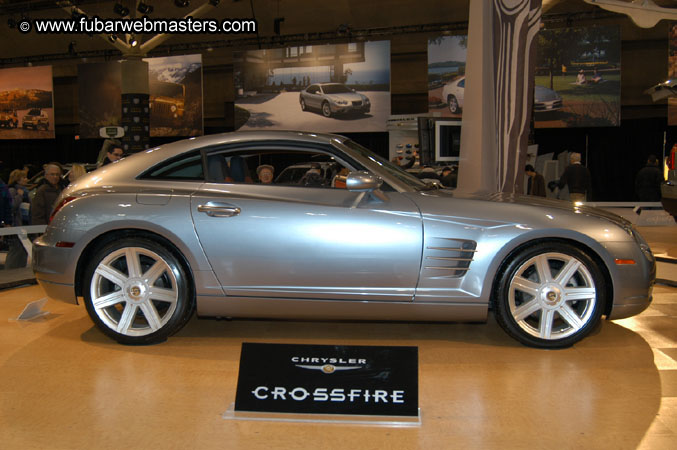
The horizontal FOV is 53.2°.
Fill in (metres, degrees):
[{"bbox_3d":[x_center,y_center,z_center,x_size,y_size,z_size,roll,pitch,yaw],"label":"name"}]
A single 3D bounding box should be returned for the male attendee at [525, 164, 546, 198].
[{"bbox_3d":[3.950,-0.400,13.500,0.420,1.600,0.500,-1,2,-7],"label":"male attendee"}]

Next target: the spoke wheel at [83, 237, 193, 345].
[{"bbox_3d":[-1.186,0.386,4.088,0.660,0.660,0.250,0,3,4],"label":"spoke wheel"}]

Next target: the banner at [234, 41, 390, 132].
[{"bbox_3d":[-1.042,-4.751,23.880,6.000,3.050,0.050,1,3,22],"label":"banner"}]

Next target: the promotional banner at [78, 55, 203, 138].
[{"bbox_3d":[-7.867,-4.977,26.610,6.000,3.050,0.050,1,3,22],"label":"promotional banner"}]

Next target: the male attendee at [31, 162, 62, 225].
[{"bbox_3d":[-3.477,0.074,8.217,0.520,1.660,0.320,-2,4,-25],"label":"male attendee"}]

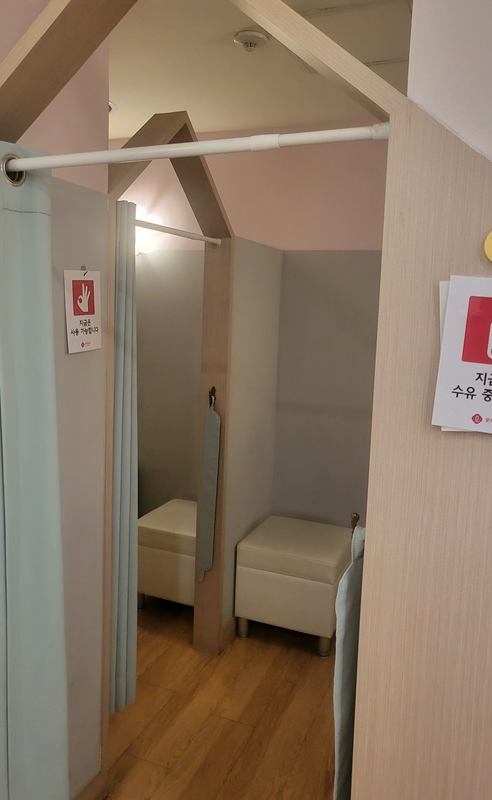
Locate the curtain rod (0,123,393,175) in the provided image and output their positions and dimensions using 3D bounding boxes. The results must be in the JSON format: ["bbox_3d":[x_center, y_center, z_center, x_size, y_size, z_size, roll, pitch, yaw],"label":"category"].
[{"bbox_3d":[-0.148,-0.446,1.075,0.800,0.025,0.025,5,8,21],"label":"curtain rod"}]

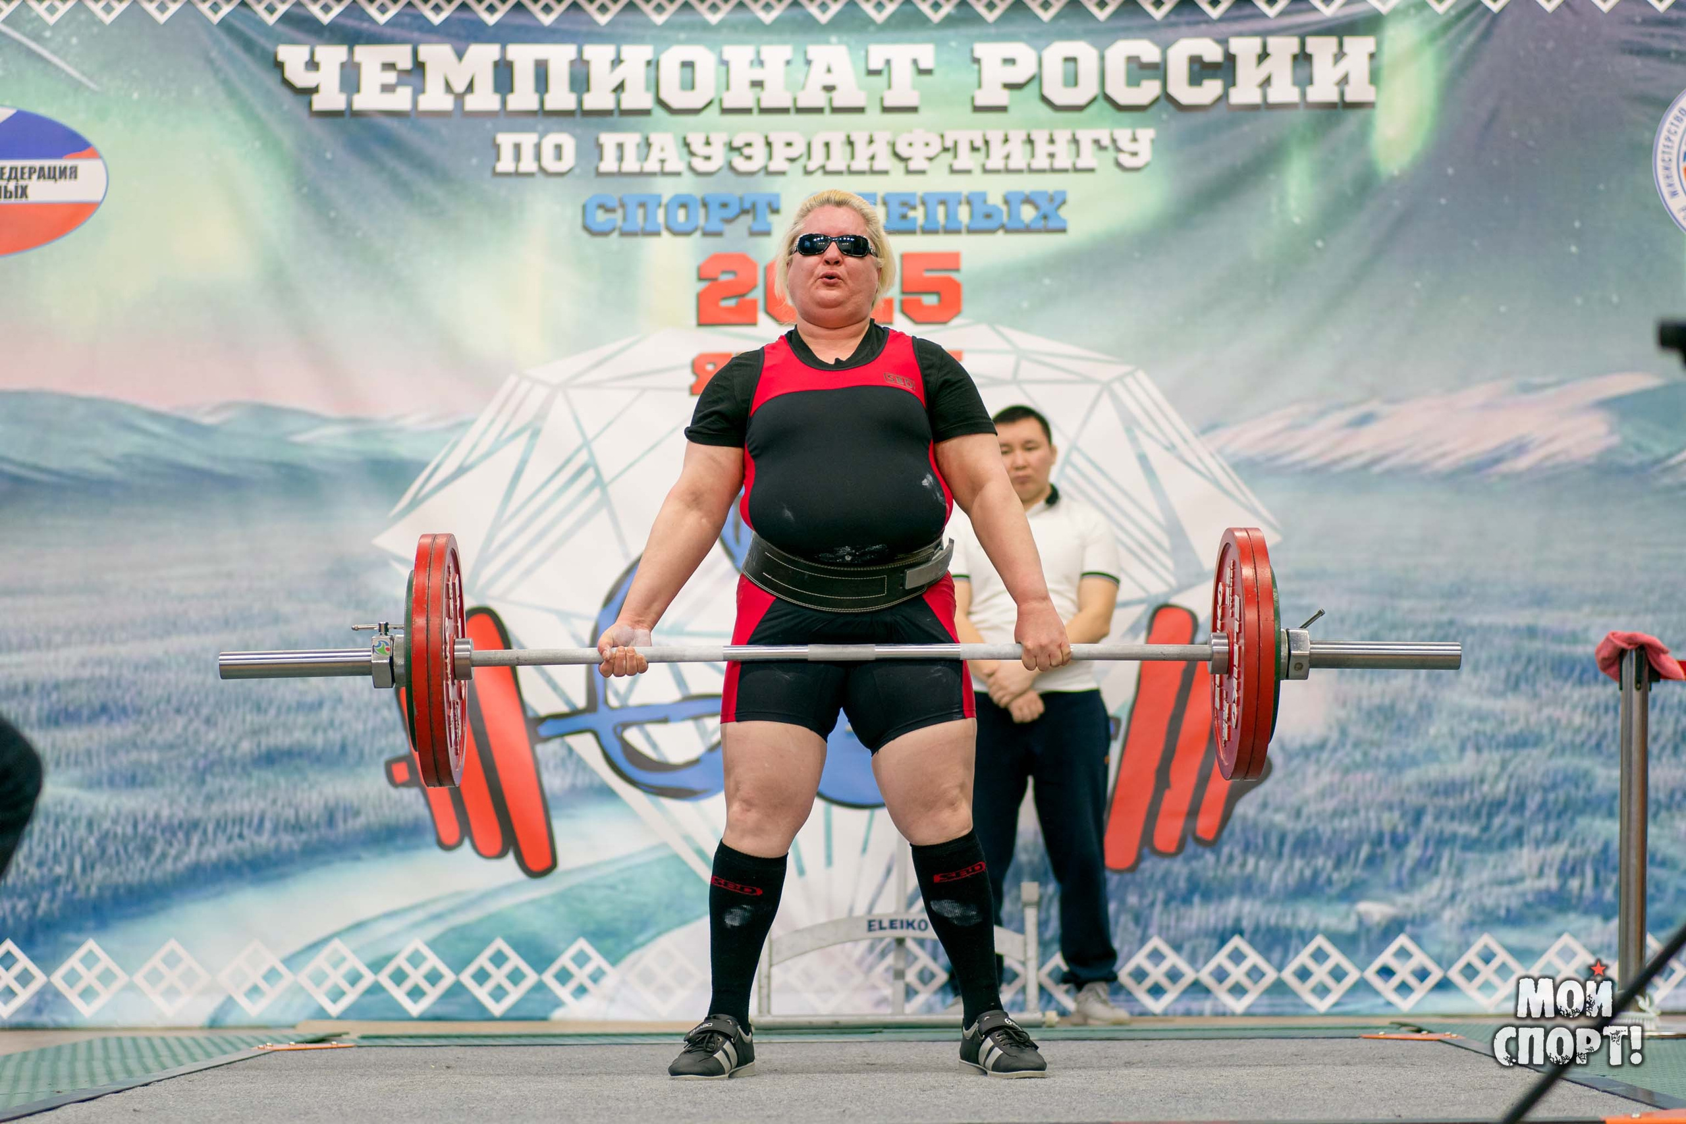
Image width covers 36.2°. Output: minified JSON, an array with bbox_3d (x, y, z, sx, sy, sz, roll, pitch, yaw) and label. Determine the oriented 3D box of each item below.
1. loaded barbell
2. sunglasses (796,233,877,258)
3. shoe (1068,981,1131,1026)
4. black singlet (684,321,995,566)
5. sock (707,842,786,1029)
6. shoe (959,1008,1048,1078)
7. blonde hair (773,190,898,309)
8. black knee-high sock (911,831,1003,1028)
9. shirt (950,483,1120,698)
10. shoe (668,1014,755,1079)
[{"bbox_3d":[-0.006,0.170,4.570,2.200,0.455,0.450,0,-7,0],"label":"loaded barbell"},{"bbox_3d":[-0.015,-0.565,4.764,0.147,0.048,0.150,0,-7,0],"label":"sunglasses"},{"bbox_3d":[0.673,1.158,6.729,0.100,0.115,0.280,4,-8,-32],"label":"shoe"},{"bbox_3d":[-0.007,-0.218,4.742,0.575,0.490,0.340,0,-10,0],"label":"black singlet"},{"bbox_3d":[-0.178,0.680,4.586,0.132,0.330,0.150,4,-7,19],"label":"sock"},{"bbox_3d":[0.281,0.836,4.502,0.102,0.112,0.270,4,-8,-27],"label":"shoe"},{"bbox_3d":[-0.015,-0.583,4.807,0.230,0.225,0.210,0,-7,0],"label":"blonde hair"},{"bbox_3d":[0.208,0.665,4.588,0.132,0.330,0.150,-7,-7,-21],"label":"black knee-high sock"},{"bbox_3d":[0.508,0.072,6.923,0.475,0.570,0.260,-1,-7,5],"label":"shirt"},{"bbox_3d":[-0.229,0.838,4.501,0.102,0.112,0.270,-4,-8,28],"label":"shoe"}]

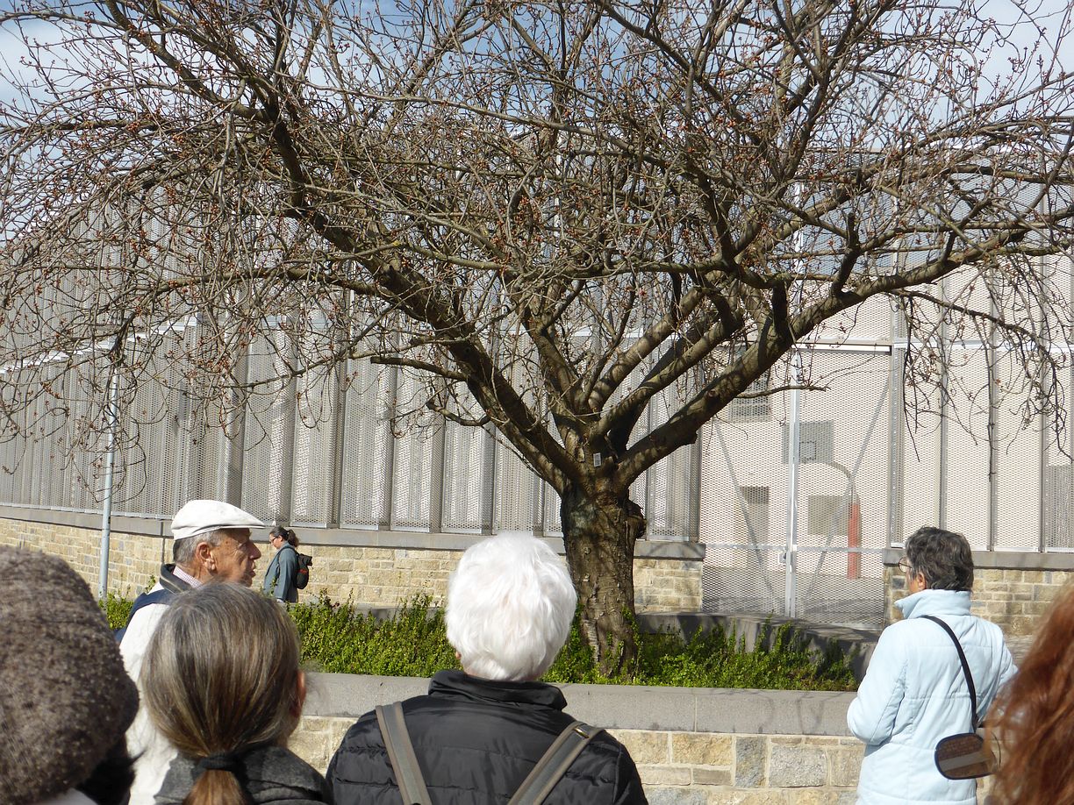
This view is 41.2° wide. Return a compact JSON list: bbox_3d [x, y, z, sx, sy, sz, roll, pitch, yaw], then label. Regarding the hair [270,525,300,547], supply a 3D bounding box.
[{"bbox_3d":[-2.684,1.430,15.200,0.300,0.240,0.180,2,-4,-4],"label":"hair"}]

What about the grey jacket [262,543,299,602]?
[{"bbox_3d":[-2.724,1.832,15.200,0.380,0.700,0.480,2,-4,-4],"label":"grey jacket"}]

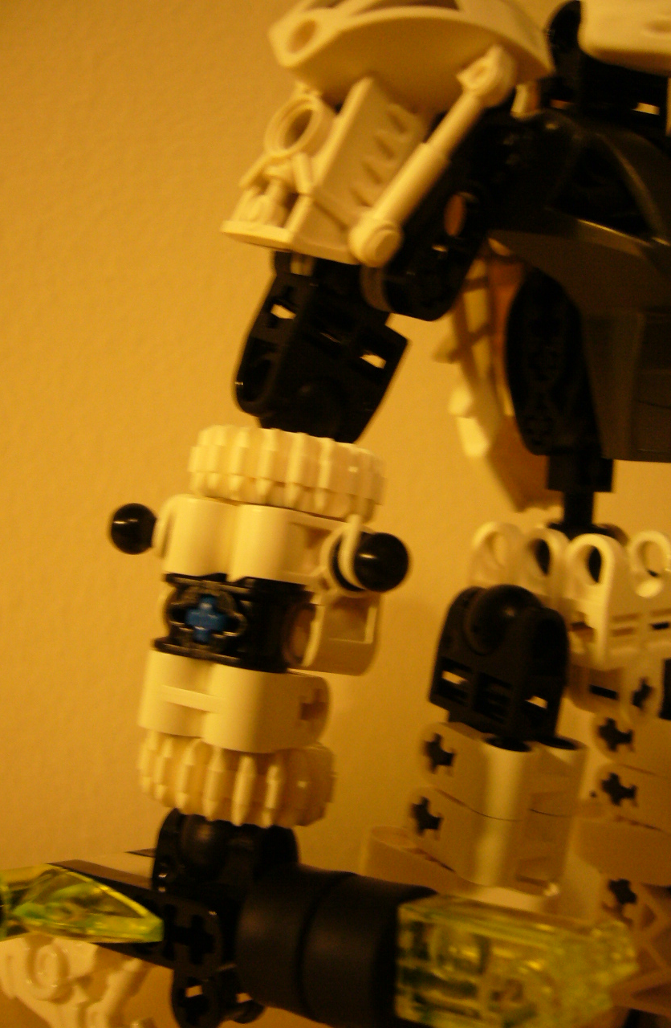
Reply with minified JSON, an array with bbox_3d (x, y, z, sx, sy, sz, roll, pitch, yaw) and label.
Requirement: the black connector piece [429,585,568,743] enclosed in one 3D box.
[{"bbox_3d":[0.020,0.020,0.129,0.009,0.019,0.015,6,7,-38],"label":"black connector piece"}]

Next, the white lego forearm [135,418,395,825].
[{"bbox_3d":[-0.008,0.012,0.119,0.026,0.041,0.024,9,0,24],"label":"white lego forearm"}]

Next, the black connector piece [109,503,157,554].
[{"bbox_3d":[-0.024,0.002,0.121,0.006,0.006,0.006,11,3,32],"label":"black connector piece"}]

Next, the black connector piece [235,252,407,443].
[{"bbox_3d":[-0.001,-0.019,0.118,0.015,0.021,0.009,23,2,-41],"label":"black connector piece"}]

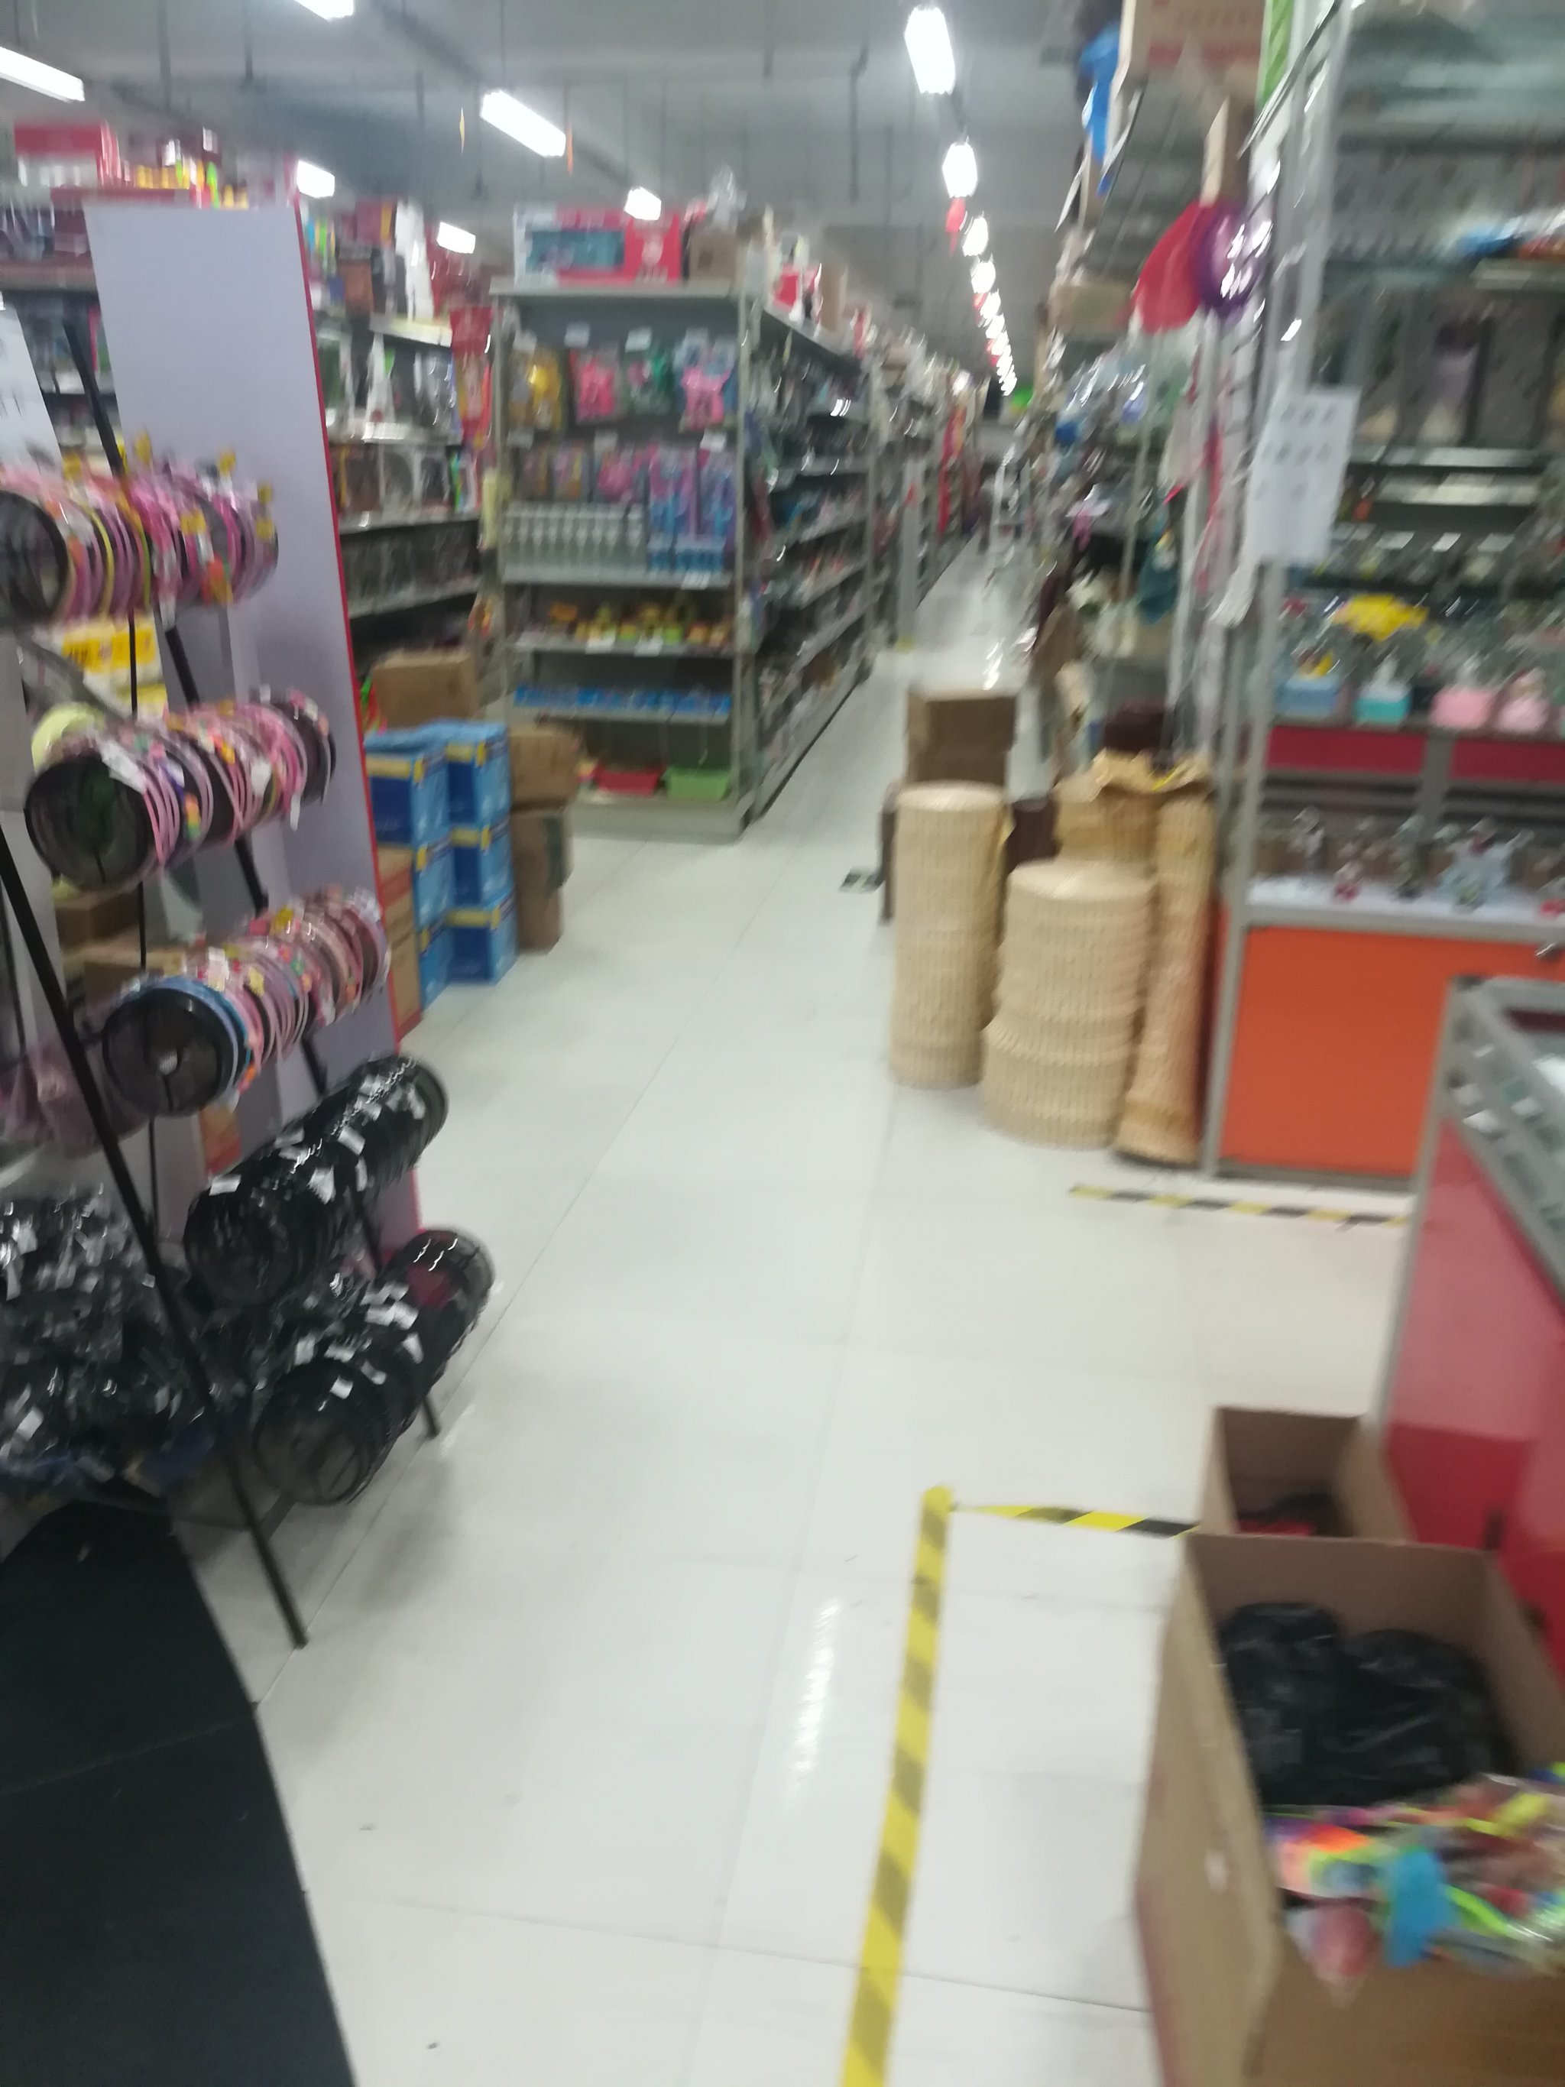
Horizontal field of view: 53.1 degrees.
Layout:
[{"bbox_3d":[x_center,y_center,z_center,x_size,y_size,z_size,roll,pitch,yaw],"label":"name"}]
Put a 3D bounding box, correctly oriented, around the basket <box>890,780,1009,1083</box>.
[{"bbox_3d":[0.400,-0.265,3.840,0.240,0.700,0.240,4,21,7],"label":"basket"}]

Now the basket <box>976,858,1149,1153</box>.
[{"bbox_3d":[0.642,-0.101,3.585,0.340,0.580,0.340,4,21,7],"label":"basket"}]

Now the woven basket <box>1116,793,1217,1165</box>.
[{"bbox_3d":[0.824,-0.133,3.371,0.165,0.790,0.165,4,21,7],"label":"woven basket"}]

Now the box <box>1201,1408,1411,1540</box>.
[{"bbox_3d":[0.621,0.683,1.894,0.190,0.285,0.390,3,20,6],"label":"box"}]

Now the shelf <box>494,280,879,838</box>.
[{"bbox_3d":[-0.225,-2.712,8.513,0.950,2.010,5.400,4,21,7],"label":"shelf"}]

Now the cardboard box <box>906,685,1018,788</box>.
[{"bbox_3d":[0.615,-1.058,5.470,0.315,0.335,0.290,-3,21,-11],"label":"cardboard box"}]

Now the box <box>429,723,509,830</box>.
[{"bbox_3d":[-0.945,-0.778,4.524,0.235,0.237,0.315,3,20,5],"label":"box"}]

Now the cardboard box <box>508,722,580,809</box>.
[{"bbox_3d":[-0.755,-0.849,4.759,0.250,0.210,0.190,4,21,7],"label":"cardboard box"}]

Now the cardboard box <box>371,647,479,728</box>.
[{"bbox_3d":[-1.123,-1.130,4.971,0.270,0.190,0.350,-1,20,-6],"label":"cardboard box"}]

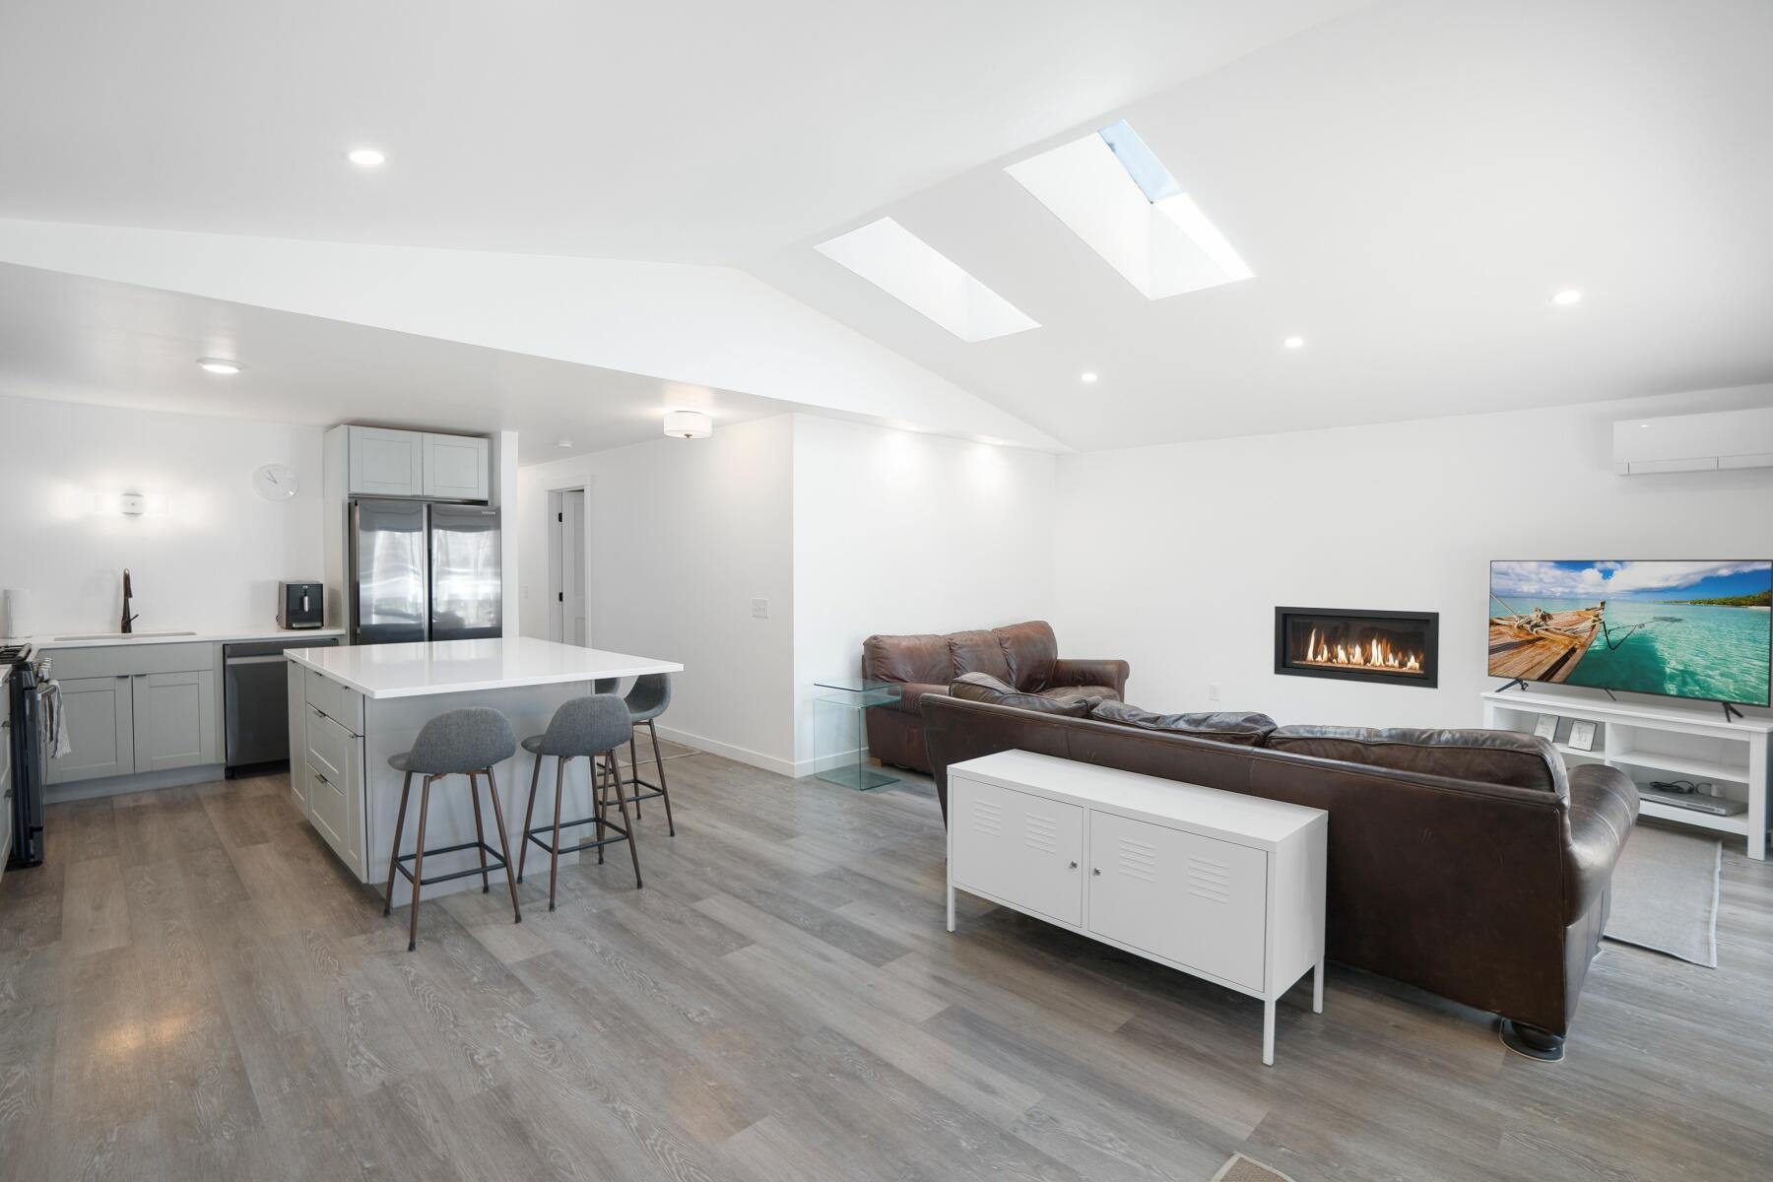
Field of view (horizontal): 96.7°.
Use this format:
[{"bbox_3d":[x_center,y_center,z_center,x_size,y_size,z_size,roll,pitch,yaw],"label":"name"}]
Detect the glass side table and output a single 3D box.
[{"bbox_3d":[-0.172,0.917,5.117,0.440,0.610,0.390,2,2,45],"label":"glass side table"}]

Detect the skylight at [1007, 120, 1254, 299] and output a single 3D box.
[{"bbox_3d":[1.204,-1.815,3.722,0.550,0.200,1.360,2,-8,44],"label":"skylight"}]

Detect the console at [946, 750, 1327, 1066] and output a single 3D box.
[{"bbox_3d":[0.797,0.984,2.720,0.400,0.630,1.190,-1,2,-44],"label":"console"}]

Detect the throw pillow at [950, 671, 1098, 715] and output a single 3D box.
[{"bbox_3d":[0.648,0.603,3.648,0.220,0.440,0.740,-22,16,-41],"label":"throw pillow"}]

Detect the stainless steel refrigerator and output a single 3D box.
[{"bbox_3d":[-3.511,0.286,5.939,0.740,1.790,0.910,2,2,45],"label":"stainless steel refrigerator"}]

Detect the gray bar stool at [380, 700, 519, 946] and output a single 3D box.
[{"bbox_3d":[-1.711,0.854,3.086,0.470,0.870,0.420,2,2,44],"label":"gray bar stool"}]

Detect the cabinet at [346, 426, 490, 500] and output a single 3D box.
[{"bbox_3d":[-3.623,-0.928,6.009,0.610,0.485,0.930,2,2,44],"label":"cabinet"}]

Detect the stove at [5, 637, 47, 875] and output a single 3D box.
[{"bbox_3d":[-4.351,0.782,3.625,0.760,0.930,0.680,2,2,45],"label":"stove"}]

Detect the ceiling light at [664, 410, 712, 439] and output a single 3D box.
[{"bbox_3d":[-1.276,-1.059,5.032,0.310,0.165,0.310,0,2,0],"label":"ceiling light"}]

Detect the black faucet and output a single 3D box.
[{"bbox_3d":[-4.852,0.070,5.056,0.230,0.420,0.090,2,2,44],"label":"black faucet"}]

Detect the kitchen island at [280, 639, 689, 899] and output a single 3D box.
[{"bbox_3d":[-2.056,0.790,3.926,1.880,0.918,1.250,2,2,45],"label":"kitchen island"}]

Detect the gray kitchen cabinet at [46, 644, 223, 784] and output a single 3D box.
[{"bbox_3d":[-4.696,0.752,4.908,0.610,0.860,0.760,2,2,45],"label":"gray kitchen cabinet"}]

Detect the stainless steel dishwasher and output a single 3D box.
[{"bbox_3d":[-4.256,0.777,5.503,0.600,0.860,0.610,2,2,44],"label":"stainless steel dishwasher"}]

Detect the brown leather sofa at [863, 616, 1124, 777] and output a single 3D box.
[{"bbox_3d":[0.892,0.740,5.853,0.950,0.930,2.060,2,2,45],"label":"brown leather sofa"}]

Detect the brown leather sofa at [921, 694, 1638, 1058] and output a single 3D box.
[{"bbox_3d":[1.376,0.854,3.300,1.090,0.860,2.450,-2,2,-44],"label":"brown leather sofa"}]

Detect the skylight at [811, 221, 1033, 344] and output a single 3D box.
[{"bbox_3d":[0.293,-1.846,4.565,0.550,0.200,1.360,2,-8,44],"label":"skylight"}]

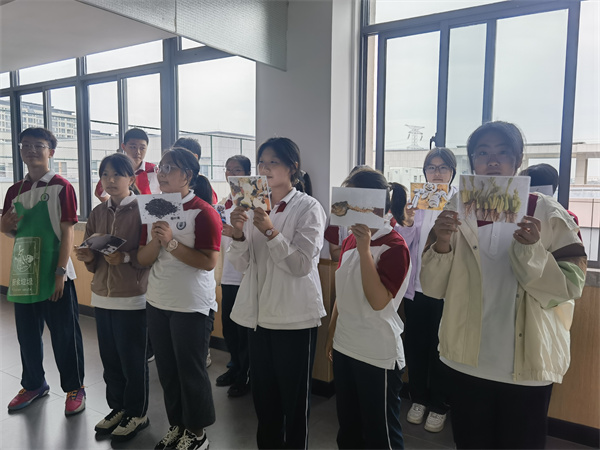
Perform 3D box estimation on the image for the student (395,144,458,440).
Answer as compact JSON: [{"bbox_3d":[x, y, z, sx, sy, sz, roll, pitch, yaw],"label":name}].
[{"bbox_3d":[0.733,0.373,2.710,0.460,1.642,0.400,2,6,18],"label":"student"}]

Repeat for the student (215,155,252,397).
[{"bbox_3d":[-0.443,0.330,3.170,0.450,1.624,0.380,3,6,28],"label":"student"}]

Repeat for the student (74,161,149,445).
[{"bbox_3d":[-1.049,0.392,2.589,0.460,1.597,0.400,3,6,28],"label":"student"}]

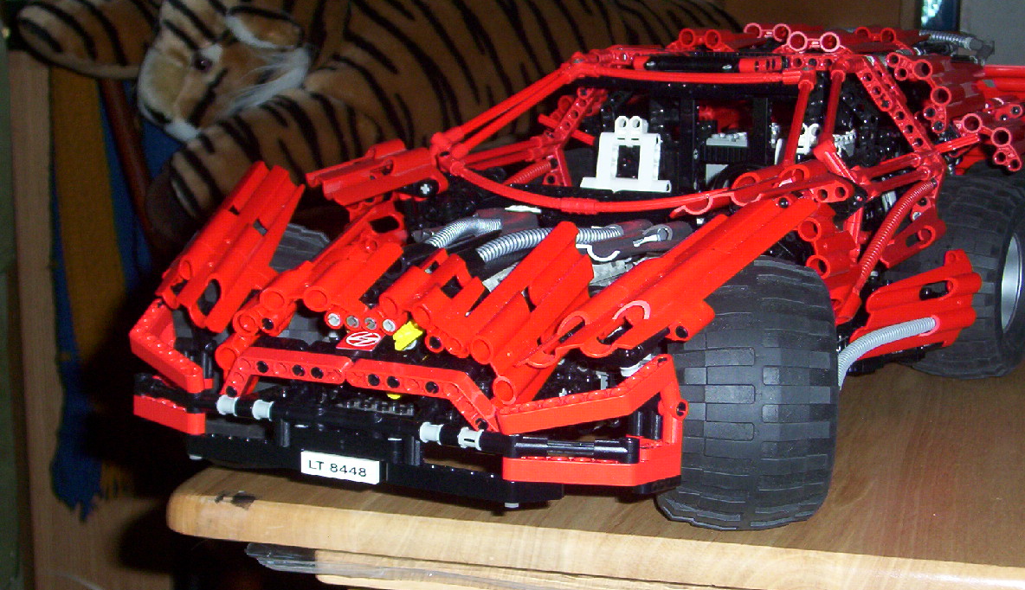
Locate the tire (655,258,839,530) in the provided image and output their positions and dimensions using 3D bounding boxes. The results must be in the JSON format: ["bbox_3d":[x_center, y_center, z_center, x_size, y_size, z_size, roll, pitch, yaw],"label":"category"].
[{"bbox_3d":[0.088,0.038,0.734,0.064,0.105,0.105,0,12,-1],"label":"tire"}]

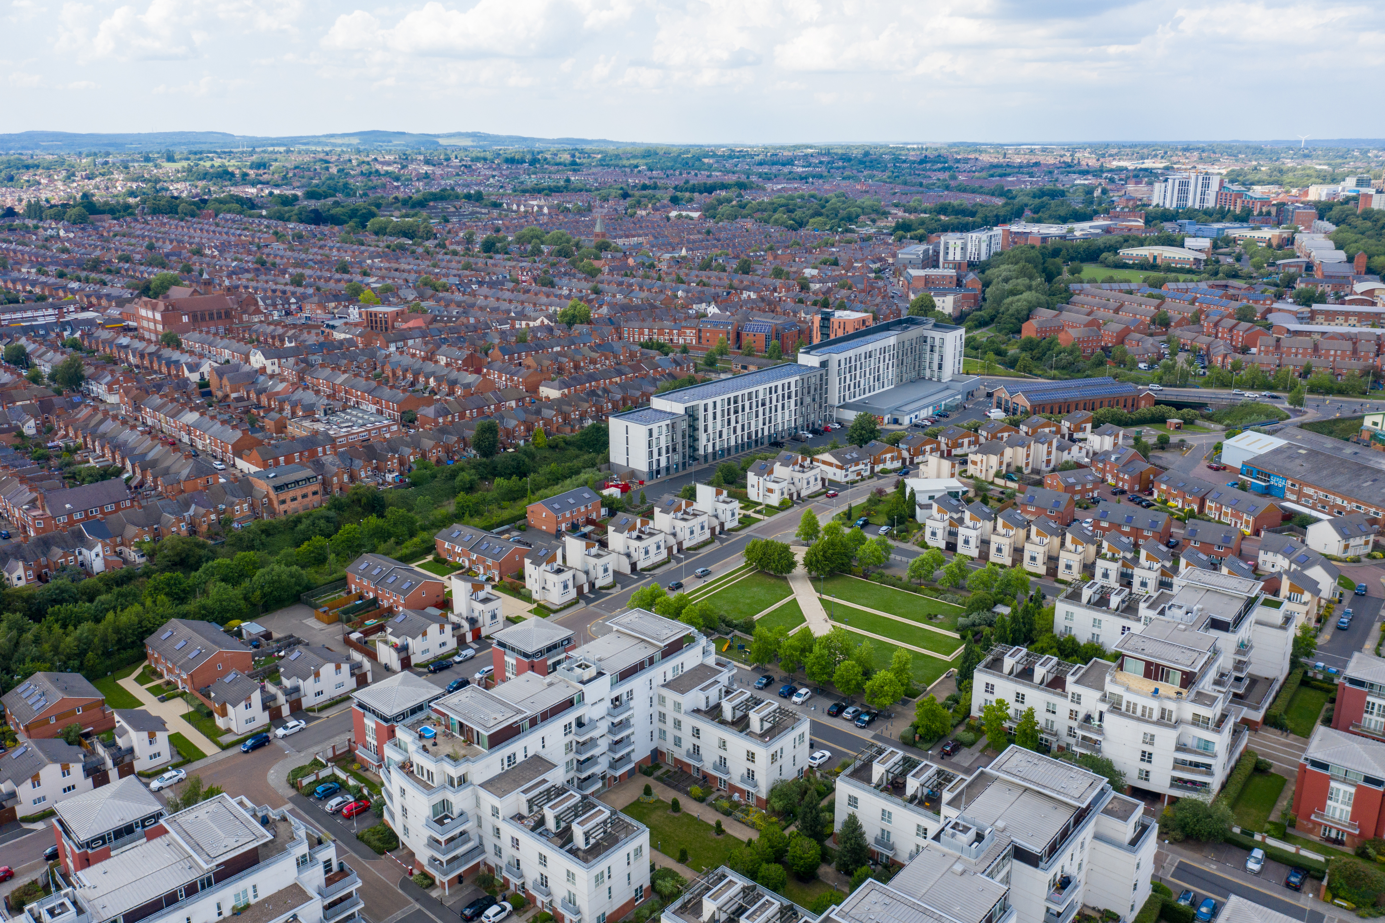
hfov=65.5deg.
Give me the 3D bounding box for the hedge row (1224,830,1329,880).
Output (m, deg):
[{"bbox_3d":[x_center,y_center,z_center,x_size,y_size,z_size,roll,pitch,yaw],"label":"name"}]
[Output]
[{"bbox_3d":[75.840,51.100,140.350,11.900,1.400,1.900,13,21,39],"label":"hedge row"}]

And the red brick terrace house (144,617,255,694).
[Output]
[{"bbox_3d":[-87.830,33.890,191.870,18.200,7.050,11.100,14,22,41],"label":"red brick terrace house"}]

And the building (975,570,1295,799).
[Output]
[{"bbox_3d":[72.750,31.590,177.590,37.500,17.700,52.700,13,21,39],"label":"building"}]

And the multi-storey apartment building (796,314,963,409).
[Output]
[{"bbox_3d":[67.680,-33.060,384.320,25.000,24.300,80.000,14,22,40],"label":"multi-storey apartment building"}]

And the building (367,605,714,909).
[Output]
[{"bbox_3d":[-12.800,40.220,150.200,37.500,17.700,52.000,13,21,39],"label":"building"}]

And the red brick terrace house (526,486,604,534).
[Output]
[{"bbox_3d":[-31.510,11.570,266.080,10.200,7.050,15.600,13,21,37],"label":"red brick terrace house"}]

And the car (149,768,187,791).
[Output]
[{"bbox_3d":[-77.110,46.740,158.160,1.840,1.430,4.600,13,21,39],"label":"car"}]

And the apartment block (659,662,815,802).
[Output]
[{"bbox_3d":[5.950,40.200,159.570,20.200,12.200,10.800,13,21,39],"label":"apartment block"}]

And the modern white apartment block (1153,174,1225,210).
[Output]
[{"bbox_3d":[606.450,-328.900,1320.660,76.000,43.000,25.000,3,17,12],"label":"modern white apartment block"}]

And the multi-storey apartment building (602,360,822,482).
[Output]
[{"bbox_3d":[10.050,-13.590,329.650,14.700,18.700,83.500,14,22,40],"label":"multi-storey apartment building"}]

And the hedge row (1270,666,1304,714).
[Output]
[{"bbox_3d":[98.690,39.140,178.850,2.000,2.200,19.300,13,21,39],"label":"hedge row"}]

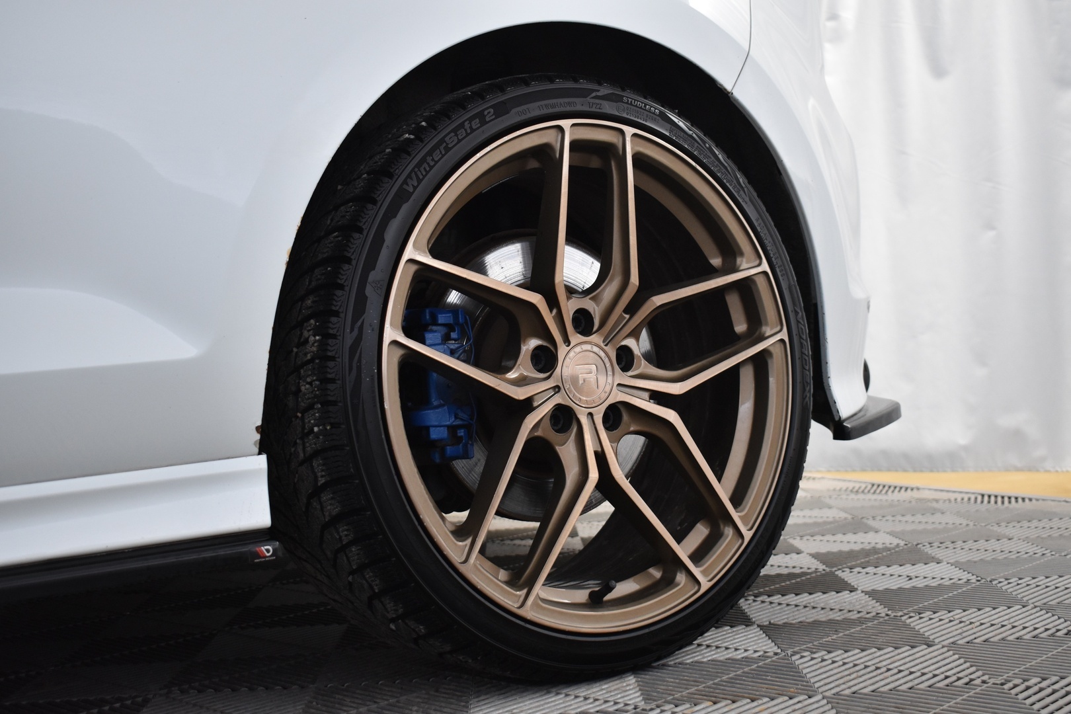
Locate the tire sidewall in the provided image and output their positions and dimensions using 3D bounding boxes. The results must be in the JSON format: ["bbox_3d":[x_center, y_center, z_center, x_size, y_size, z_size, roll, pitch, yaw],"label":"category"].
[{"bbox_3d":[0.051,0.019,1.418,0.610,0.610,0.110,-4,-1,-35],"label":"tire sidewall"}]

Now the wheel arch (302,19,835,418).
[{"bbox_3d":[0.018,-0.113,1.430,0.710,0.450,0.180,-4,0,-36],"label":"wheel arch"}]

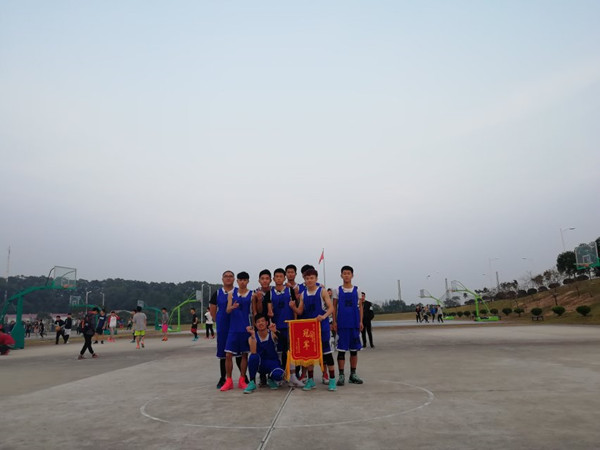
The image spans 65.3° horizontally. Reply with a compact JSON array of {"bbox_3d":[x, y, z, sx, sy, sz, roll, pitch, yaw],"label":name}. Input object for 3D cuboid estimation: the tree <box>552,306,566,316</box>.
[{"bbox_3d":[23.271,7.762,42.000,1.200,0.920,1.200,-2,-12,0],"label":"tree"}]

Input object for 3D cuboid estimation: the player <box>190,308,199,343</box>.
[{"bbox_3d":[-5.719,5.420,25.368,0.420,1.740,0.480,1,-12,-17],"label":"player"}]

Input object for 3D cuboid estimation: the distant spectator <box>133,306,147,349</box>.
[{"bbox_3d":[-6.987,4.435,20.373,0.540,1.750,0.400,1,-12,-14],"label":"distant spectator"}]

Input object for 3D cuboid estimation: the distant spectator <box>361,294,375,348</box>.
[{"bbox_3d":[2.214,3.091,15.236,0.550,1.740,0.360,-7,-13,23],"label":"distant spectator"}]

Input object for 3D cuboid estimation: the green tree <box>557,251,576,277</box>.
[{"bbox_3d":[38.722,5.764,68.000,3.100,4.010,3.100,-2,-12,0],"label":"green tree"}]

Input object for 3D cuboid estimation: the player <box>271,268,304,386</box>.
[{"bbox_3d":[-0.231,1.555,7.201,0.540,1.760,0.380,-2,-12,-2],"label":"player"}]

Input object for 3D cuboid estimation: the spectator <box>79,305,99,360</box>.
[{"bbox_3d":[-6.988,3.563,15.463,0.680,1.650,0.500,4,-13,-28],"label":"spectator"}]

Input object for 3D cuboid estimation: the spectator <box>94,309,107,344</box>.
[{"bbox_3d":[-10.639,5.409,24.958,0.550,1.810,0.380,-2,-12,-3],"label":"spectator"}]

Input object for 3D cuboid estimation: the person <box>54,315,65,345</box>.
[{"bbox_3d":[-14.784,6.447,28.768,0.540,1.700,0.420,-1,-12,-8],"label":"person"}]

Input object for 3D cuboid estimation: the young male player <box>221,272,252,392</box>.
[{"bbox_3d":[-0.969,1.584,7.140,0.500,1.720,0.400,-1,-11,-6],"label":"young male player"}]

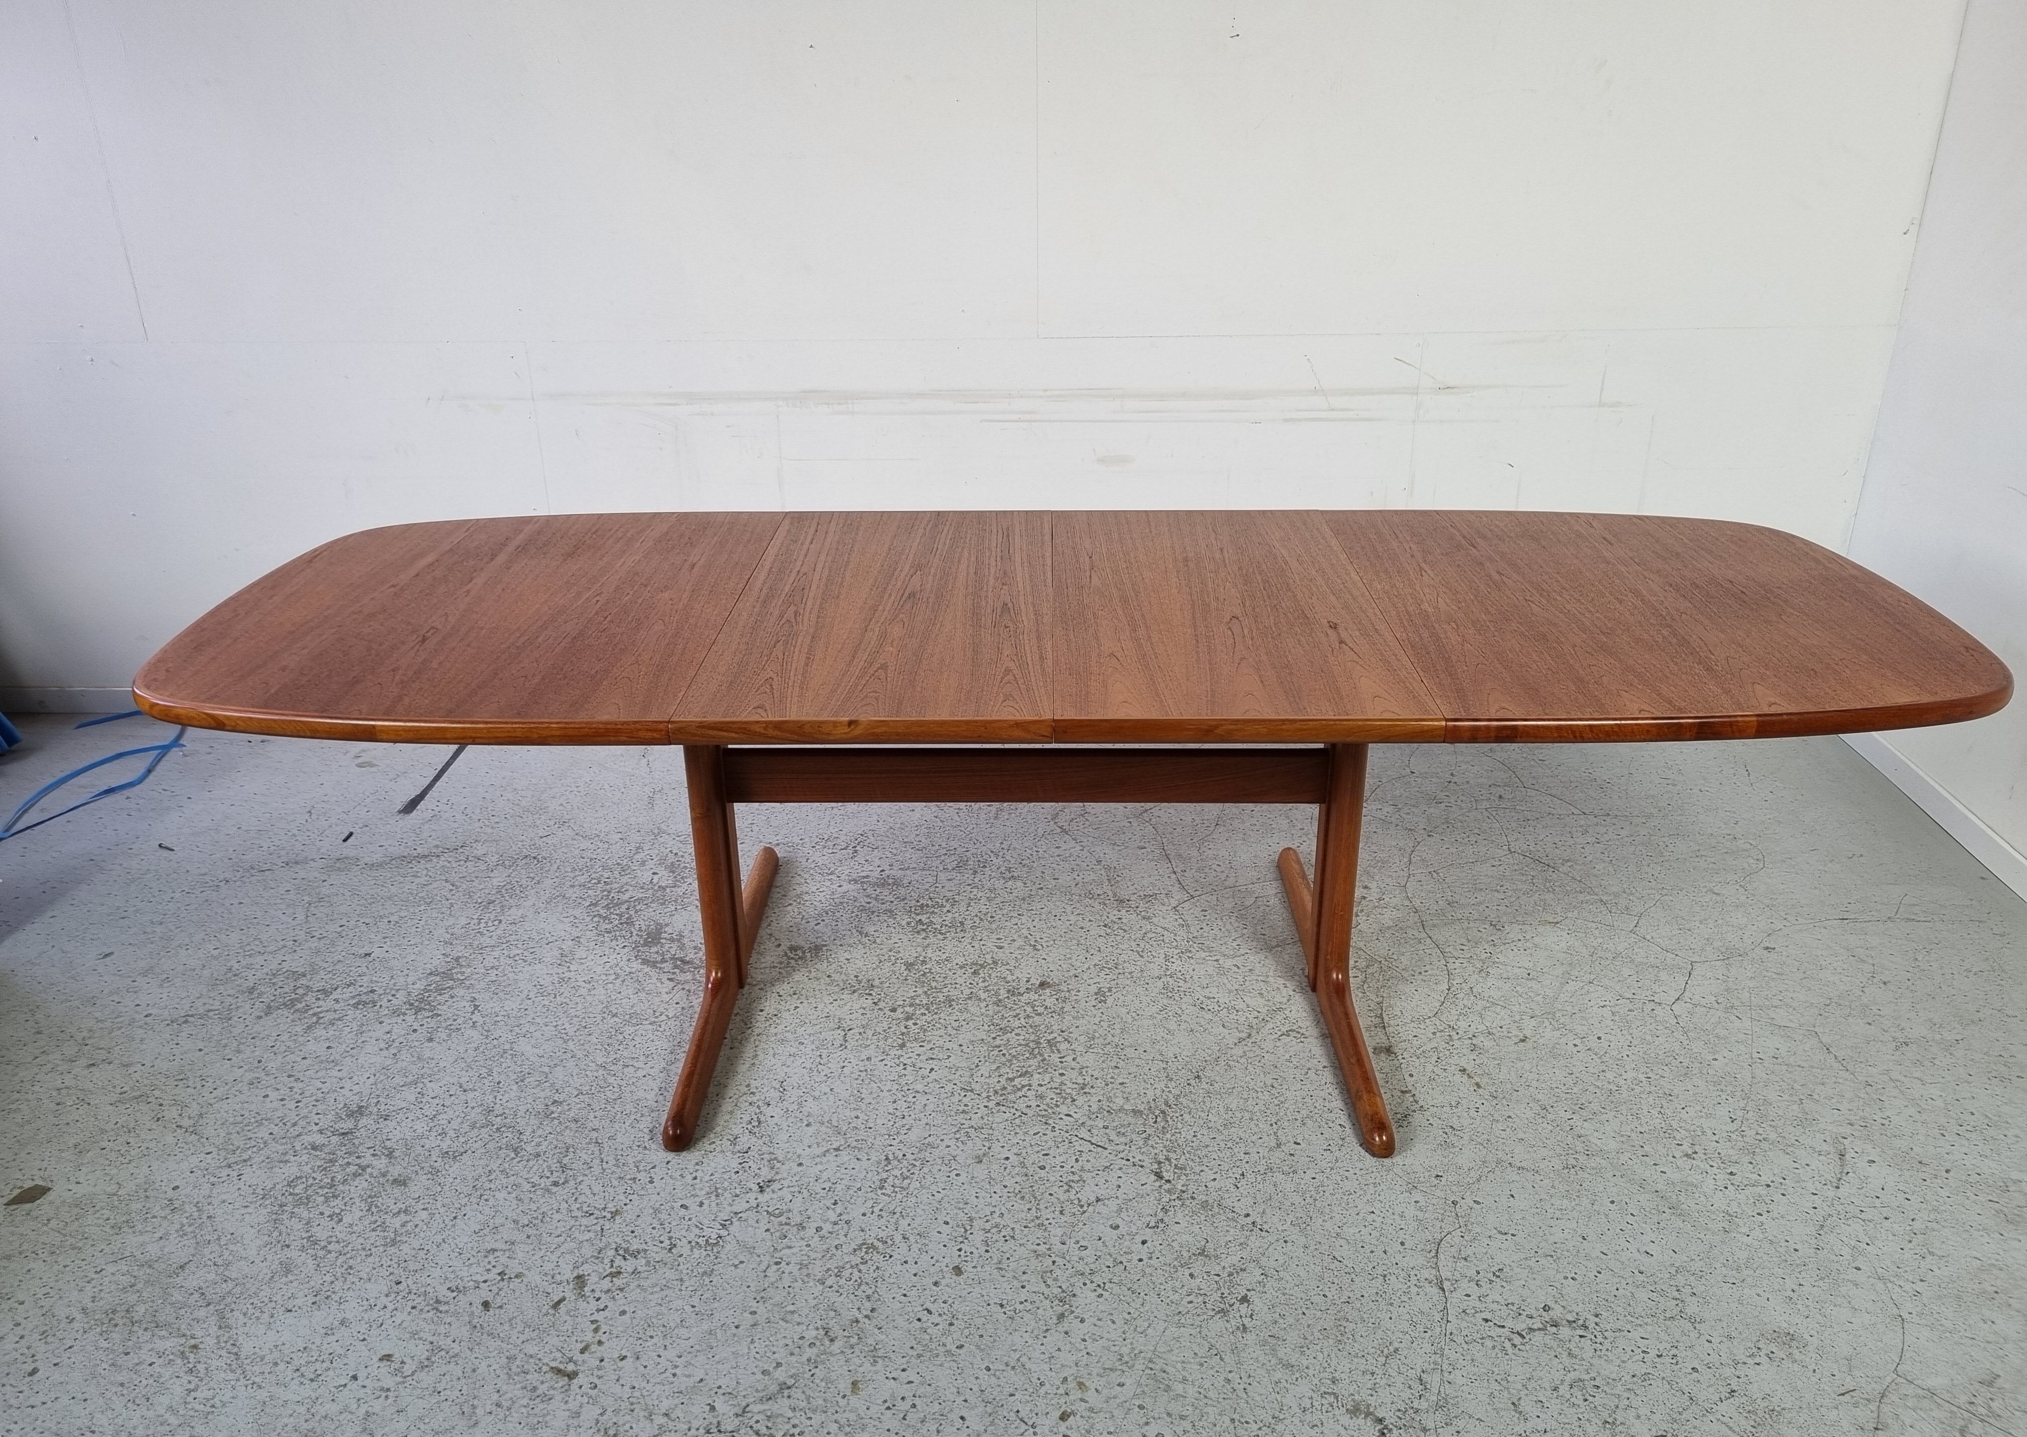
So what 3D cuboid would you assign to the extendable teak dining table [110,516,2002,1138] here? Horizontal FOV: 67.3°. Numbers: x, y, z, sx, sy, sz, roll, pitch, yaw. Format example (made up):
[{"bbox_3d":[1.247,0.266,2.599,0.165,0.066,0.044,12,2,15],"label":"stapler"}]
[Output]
[{"bbox_3d":[0.070,0.146,2.535,2.675,0.735,0.982,0,23,1],"label":"extendable teak dining table"}]

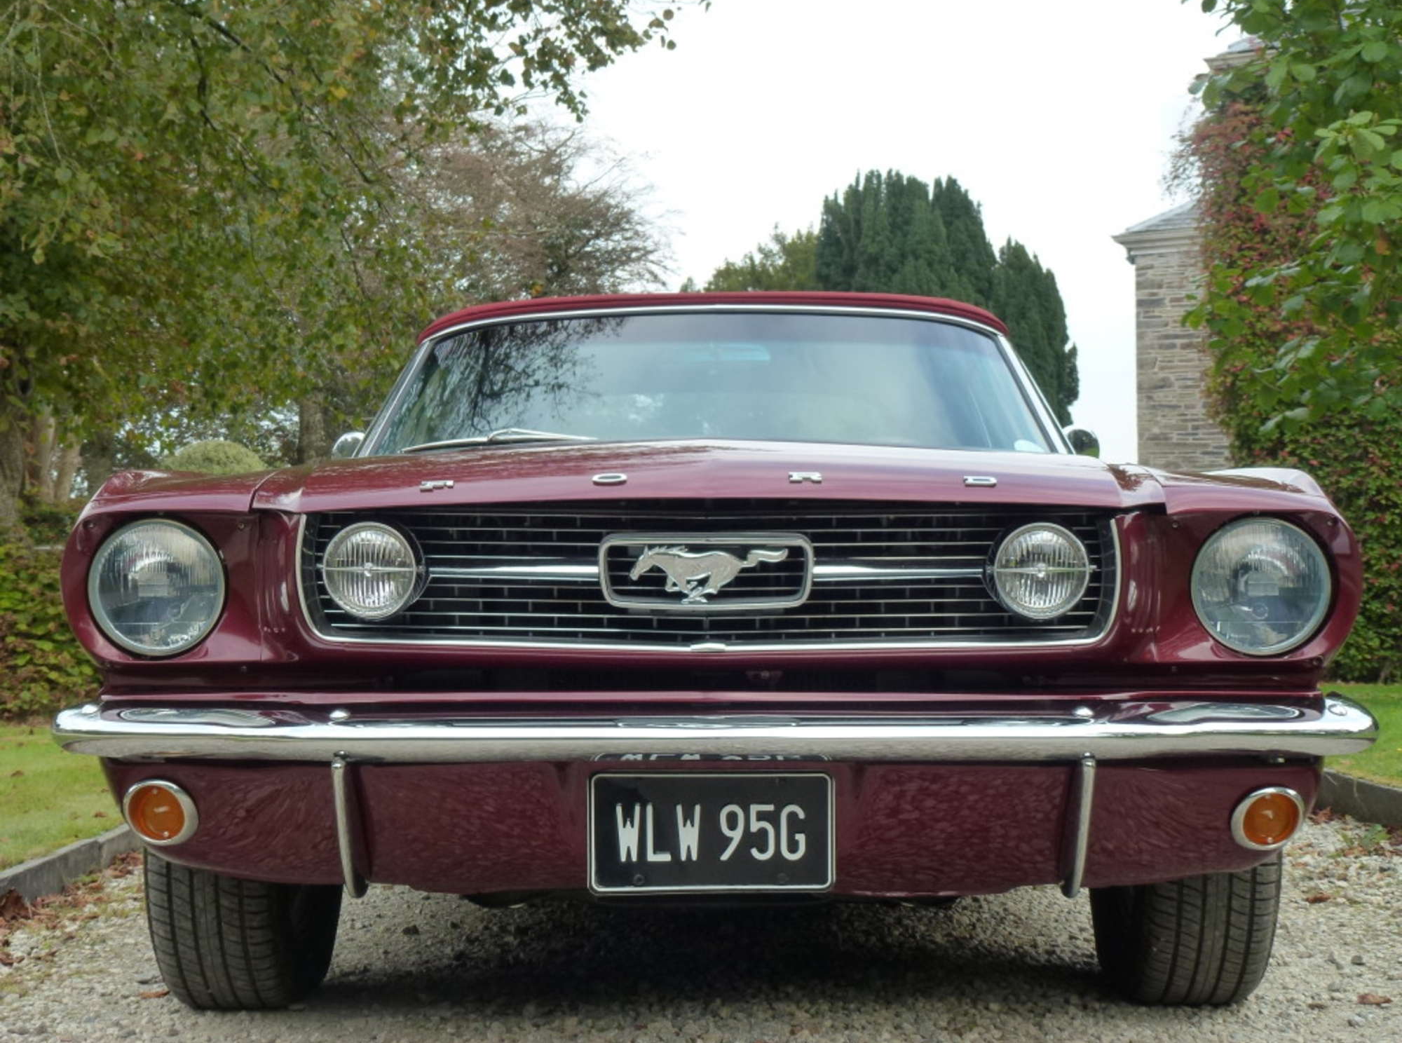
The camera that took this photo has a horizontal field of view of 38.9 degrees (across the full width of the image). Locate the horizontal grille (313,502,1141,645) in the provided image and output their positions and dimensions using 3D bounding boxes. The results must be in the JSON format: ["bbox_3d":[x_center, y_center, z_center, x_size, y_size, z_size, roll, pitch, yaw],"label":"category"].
[{"bbox_3d":[0.011,0.067,2.540,1.045,0.190,0.100,0,-1,1],"label":"horizontal grille"}]

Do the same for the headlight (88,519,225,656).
[{"bbox_3d":[-0.709,0.085,2.590,0.180,0.180,0.085,0,-1,1],"label":"headlight"}]

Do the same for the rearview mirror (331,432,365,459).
[{"bbox_3d":[-0.765,-0.147,4.400,0.125,0.115,0.085,0,-1,1],"label":"rearview mirror"}]

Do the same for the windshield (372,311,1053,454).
[{"bbox_3d":[0.028,-0.305,4.280,1.460,0.380,0.540,0,-1,1],"label":"windshield"}]

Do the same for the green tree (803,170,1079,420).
[{"bbox_3d":[5.100,-3.100,42.500,5.800,8.600,5.500,0,-1,7],"label":"green tree"}]

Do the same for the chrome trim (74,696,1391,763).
[{"bbox_3d":[0.018,0.267,2.540,1.720,0.085,0.250,0,-1,1],"label":"chrome trim"}]

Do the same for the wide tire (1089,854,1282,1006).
[{"bbox_3d":[0.738,0.432,3.140,0.200,0.635,0.635,0,-1,1],"label":"wide tire"}]

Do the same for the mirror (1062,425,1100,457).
[{"bbox_3d":[0.829,-0.155,4.400,0.125,0.115,0.085,0,-1,1],"label":"mirror"}]

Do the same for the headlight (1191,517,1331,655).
[{"bbox_3d":[0.730,0.085,2.590,0.180,0.180,0.085,0,-1,1],"label":"headlight"}]

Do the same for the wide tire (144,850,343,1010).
[{"bbox_3d":[-0.700,0.435,3.140,0.200,0.635,0.635,0,-1,1],"label":"wide tire"}]

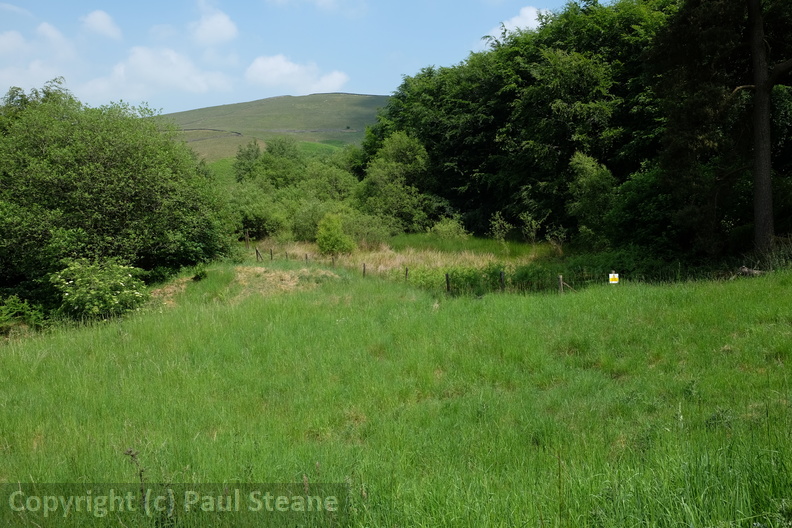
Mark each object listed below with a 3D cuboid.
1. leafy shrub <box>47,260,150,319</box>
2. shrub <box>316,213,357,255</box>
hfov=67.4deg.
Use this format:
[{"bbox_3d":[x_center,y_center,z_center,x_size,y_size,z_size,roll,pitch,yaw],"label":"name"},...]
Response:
[{"bbox_3d":[-9.104,0.816,18.300,2.900,2.000,2.600,0,0,0],"label":"leafy shrub"},{"bbox_3d":[-3.806,-1.951,38.000,2.550,2.700,2.400,0,0,0],"label":"shrub"}]

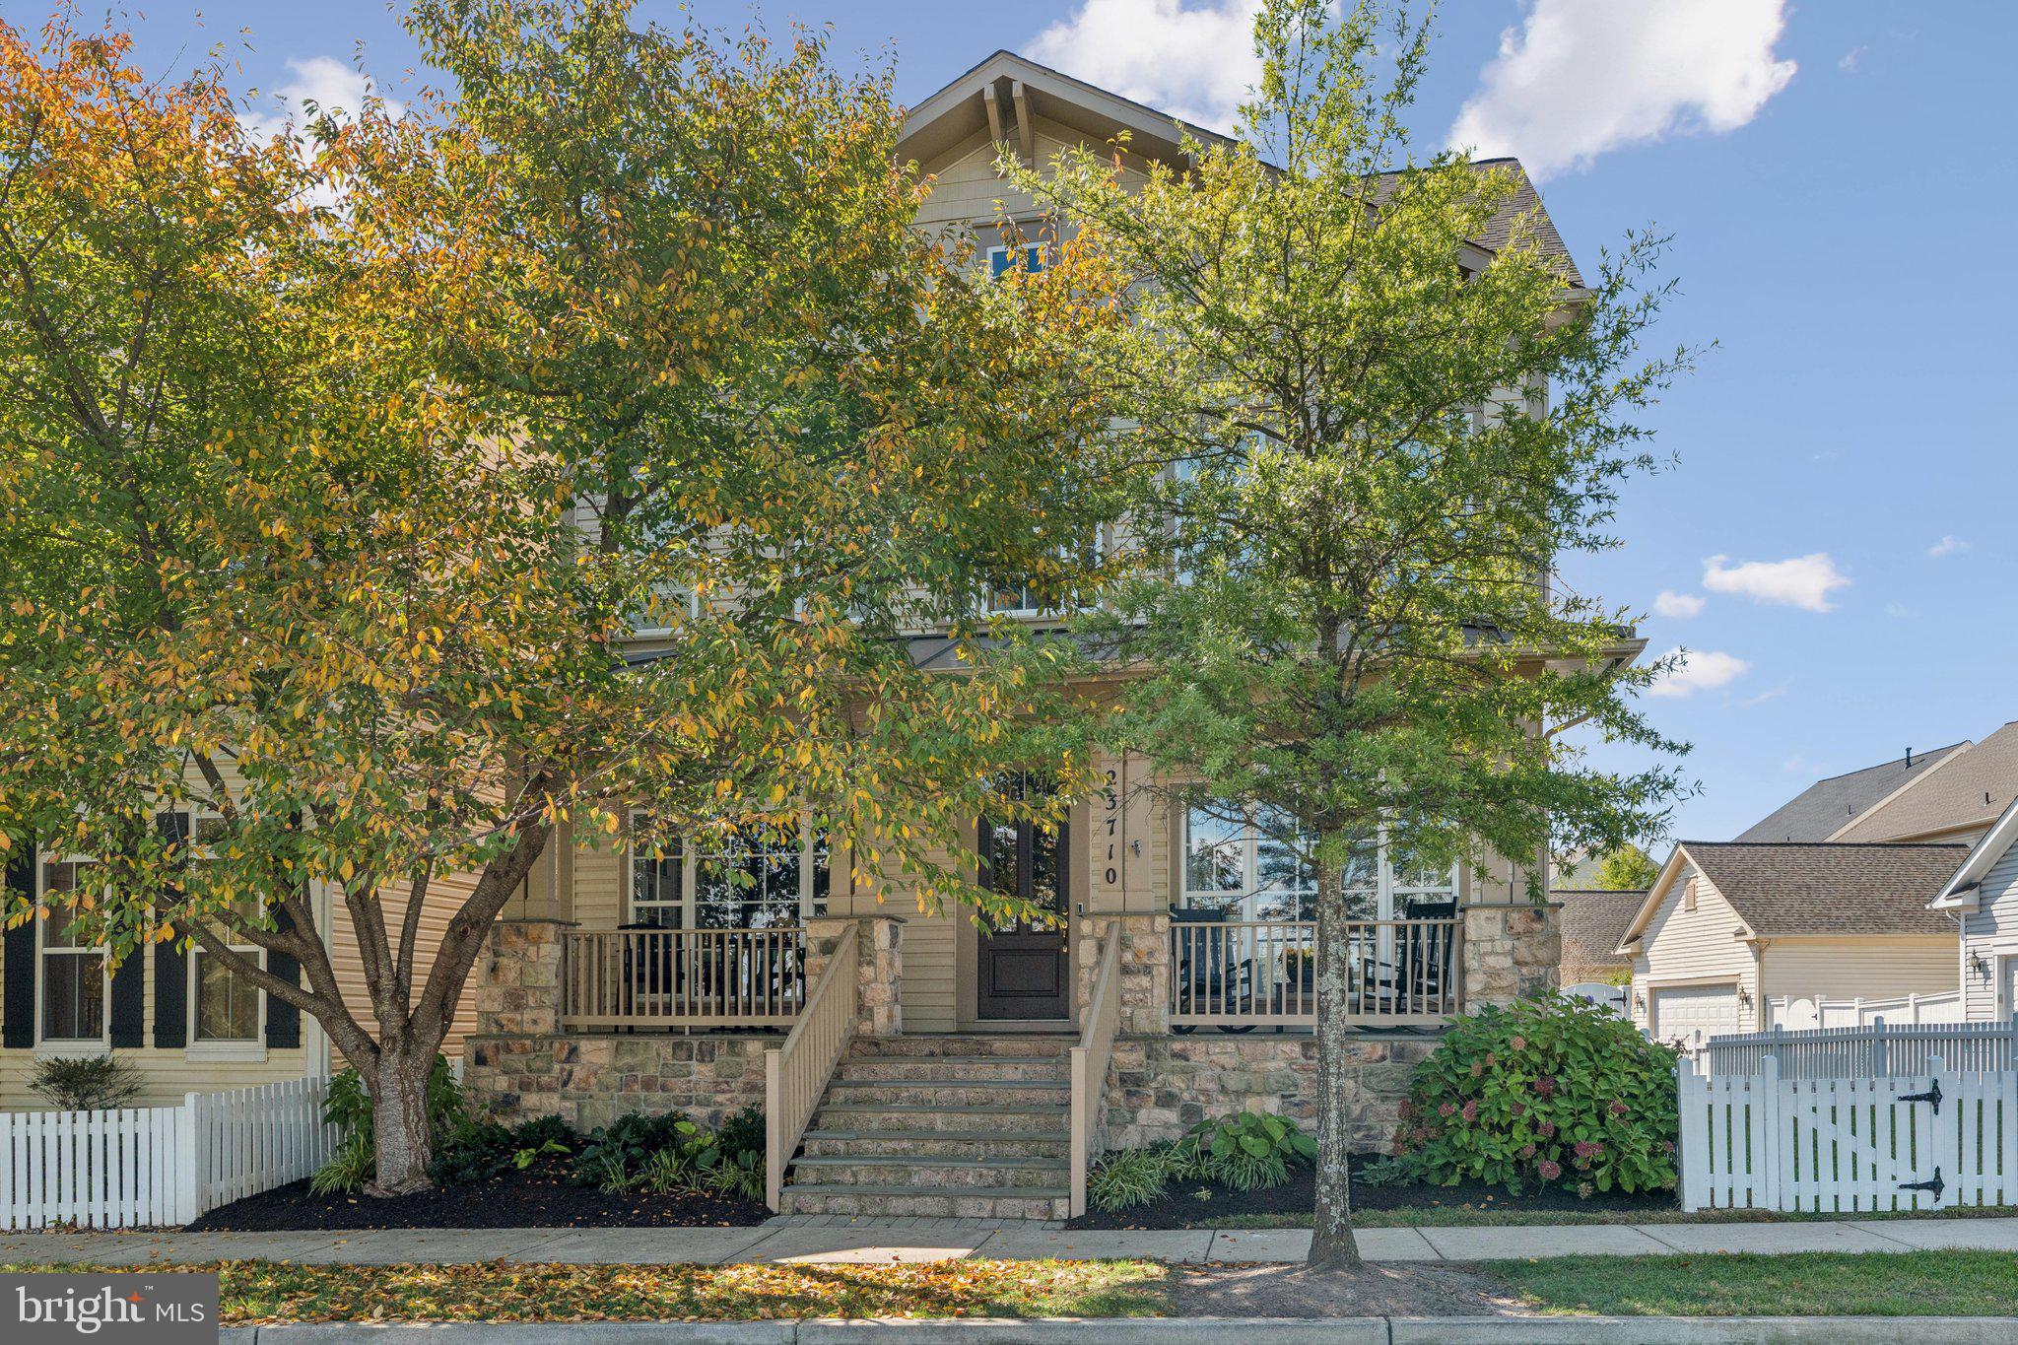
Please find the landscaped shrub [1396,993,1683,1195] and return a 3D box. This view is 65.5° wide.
[{"bbox_3d":[3.900,3.090,11.500,2.000,1.420,1.600,0,0,7],"label":"landscaped shrub"}]

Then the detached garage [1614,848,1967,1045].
[{"bbox_3d":[21.100,7.350,40.700,7.600,5.800,7.500,0,0,-2],"label":"detached garage"}]

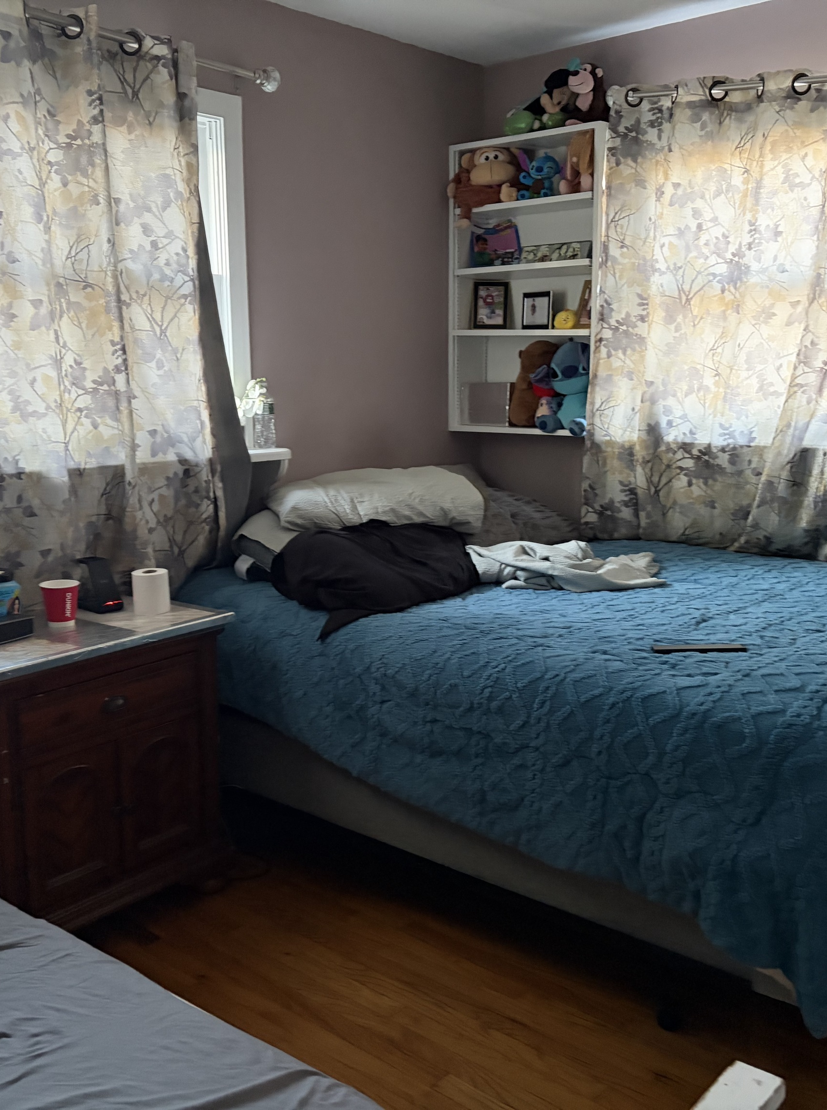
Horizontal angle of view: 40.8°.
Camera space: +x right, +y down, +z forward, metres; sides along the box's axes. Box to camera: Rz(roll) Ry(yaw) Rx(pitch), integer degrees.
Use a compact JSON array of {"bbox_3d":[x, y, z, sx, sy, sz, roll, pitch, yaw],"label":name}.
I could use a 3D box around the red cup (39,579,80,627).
[{"bbox_3d":[-0.854,0.119,2.673,0.093,0.097,0.093,0,10,0],"label":"red cup"}]

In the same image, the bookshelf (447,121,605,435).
[{"bbox_3d":[0.421,-0.924,3.865,0.613,0.997,0.190,8,13,40],"label":"bookshelf"}]

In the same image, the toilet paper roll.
[{"bbox_3d":[-0.661,0.092,2.801,0.092,0.104,0.092,0,10,0],"label":"toilet paper roll"}]

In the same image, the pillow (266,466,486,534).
[{"bbox_3d":[-0.124,-0.157,3.323,0.650,0.180,0.400,-6,11,-29],"label":"pillow"}]

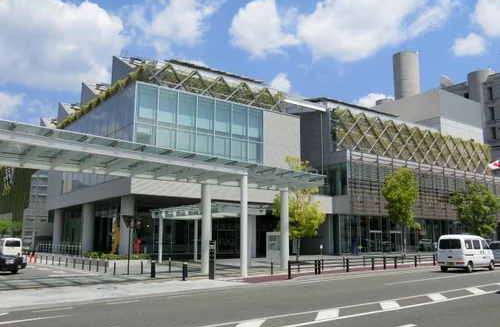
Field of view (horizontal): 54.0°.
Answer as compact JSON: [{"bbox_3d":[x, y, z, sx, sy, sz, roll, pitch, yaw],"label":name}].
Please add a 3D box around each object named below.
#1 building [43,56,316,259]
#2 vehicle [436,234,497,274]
[{"bbox_3d":[-7.689,0.759,46.026,17.000,15.500,20.000,7,-11,-38],"label":"building"},{"bbox_3d":[11.208,4.614,25.380,3.400,1.880,1.500,8,-11,-41],"label":"vehicle"}]

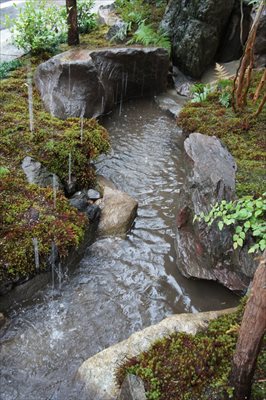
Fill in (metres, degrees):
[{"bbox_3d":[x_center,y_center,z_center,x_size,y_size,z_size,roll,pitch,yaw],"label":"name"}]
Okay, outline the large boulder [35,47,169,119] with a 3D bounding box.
[{"bbox_3d":[-0.320,-1.440,4.824,1.520,0.680,0.800,-14,35,-20],"label":"large boulder"}]

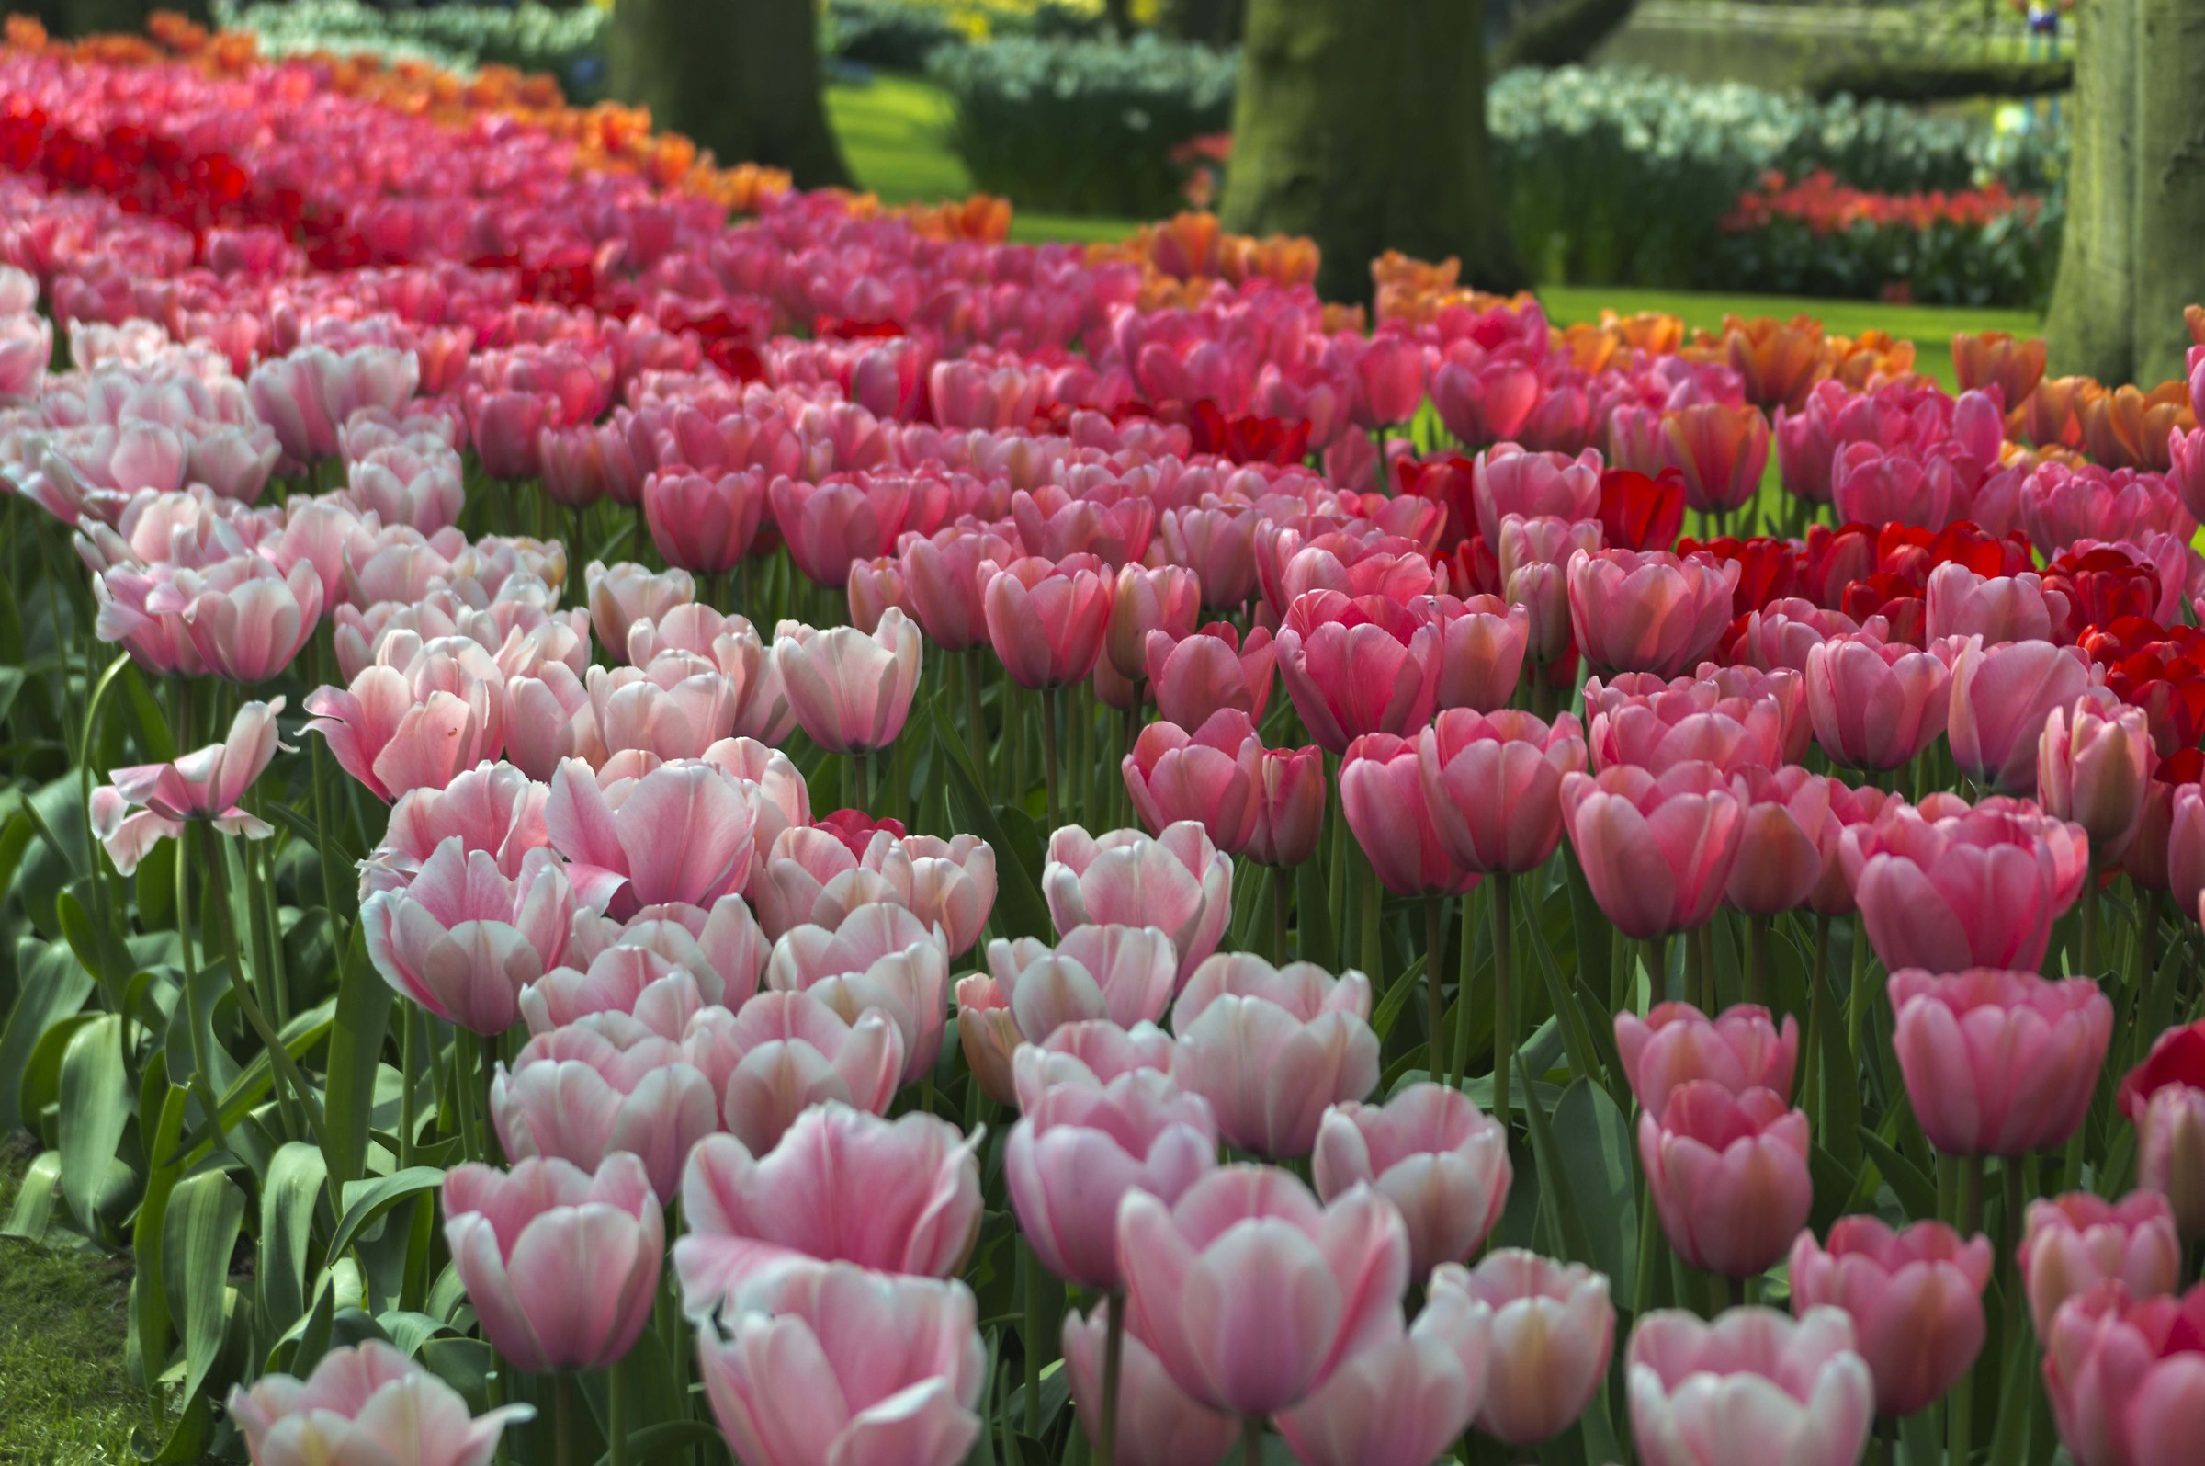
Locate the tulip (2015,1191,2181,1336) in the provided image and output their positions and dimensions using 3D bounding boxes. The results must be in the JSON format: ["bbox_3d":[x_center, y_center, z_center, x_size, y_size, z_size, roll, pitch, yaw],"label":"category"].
[{"bbox_3d":[0.351,0.190,1.760,0.058,0.054,0.057,0,11,0],"label":"tulip"}]

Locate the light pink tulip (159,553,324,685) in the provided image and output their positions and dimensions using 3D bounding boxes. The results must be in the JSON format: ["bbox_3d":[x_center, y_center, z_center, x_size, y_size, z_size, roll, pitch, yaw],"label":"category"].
[{"bbox_3d":[-0.488,-0.065,2.860,0.087,0.066,0.082,0,10,0],"label":"light pink tulip"}]

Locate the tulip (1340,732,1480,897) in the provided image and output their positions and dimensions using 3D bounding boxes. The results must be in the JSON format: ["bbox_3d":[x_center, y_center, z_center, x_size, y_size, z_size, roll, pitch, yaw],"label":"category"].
[{"bbox_3d":[0.167,0.044,2.620,0.085,0.081,0.083,0,11,0],"label":"tulip"}]

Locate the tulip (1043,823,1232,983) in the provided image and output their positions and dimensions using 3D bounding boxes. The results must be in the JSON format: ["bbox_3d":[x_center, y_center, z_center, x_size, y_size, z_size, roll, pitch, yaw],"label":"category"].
[{"bbox_3d":[0.015,0.071,2.060,0.077,0.068,0.074,0,11,0],"label":"tulip"}]

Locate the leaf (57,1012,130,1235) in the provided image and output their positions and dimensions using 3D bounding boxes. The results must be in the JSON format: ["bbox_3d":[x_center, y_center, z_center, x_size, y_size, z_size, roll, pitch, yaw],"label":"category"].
[{"bbox_3d":[-0.603,0.234,3.000,0.044,0.135,0.045,3,11,14],"label":"leaf"}]

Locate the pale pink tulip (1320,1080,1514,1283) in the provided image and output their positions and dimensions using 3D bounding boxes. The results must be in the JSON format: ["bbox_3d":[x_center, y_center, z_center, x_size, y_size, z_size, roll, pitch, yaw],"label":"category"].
[{"bbox_3d":[0.112,0.161,1.800,0.070,0.065,0.069,0,11,0],"label":"pale pink tulip"}]

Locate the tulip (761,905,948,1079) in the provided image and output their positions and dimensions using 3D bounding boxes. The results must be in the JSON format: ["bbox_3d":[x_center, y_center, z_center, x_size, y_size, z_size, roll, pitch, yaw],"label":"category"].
[{"bbox_3d":[-0.108,0.117,2.200,0.081,0.076,0.080,0,11,0],"label":"tulip"}]

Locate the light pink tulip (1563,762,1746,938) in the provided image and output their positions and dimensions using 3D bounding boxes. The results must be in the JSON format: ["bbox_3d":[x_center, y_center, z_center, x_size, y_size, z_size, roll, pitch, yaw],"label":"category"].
[{"bbox_3d":[0.240,0.051,2.180,0.078,0.069,0.077,0,10,0],"label":"light pink tulip"}]

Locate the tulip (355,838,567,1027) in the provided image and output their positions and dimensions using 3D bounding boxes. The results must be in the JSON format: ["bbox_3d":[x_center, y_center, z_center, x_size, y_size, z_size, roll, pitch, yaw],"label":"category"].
[{"bbox_3d":[-0.252,0.081,1.990,0.083,0.070,0.077,-3,11,1],"label":"tulip"}]

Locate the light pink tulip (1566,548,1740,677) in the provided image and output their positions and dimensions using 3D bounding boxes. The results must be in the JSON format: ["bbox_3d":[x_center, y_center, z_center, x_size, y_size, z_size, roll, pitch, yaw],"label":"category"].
[{"bbox_3d":[0.284,-0.062,2.590,0.089,0.061,0.084,0,10,0],"label":"light pink tulip"}]

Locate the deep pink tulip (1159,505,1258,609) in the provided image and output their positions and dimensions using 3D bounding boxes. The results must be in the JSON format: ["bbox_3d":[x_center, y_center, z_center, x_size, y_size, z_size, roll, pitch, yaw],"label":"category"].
[{"bbox_3d":[0.072,-0.118,3.380,0.069,0.067,0.069,0,10,0],"label":"deep pink tulip"}]

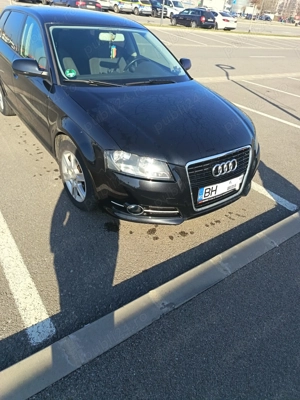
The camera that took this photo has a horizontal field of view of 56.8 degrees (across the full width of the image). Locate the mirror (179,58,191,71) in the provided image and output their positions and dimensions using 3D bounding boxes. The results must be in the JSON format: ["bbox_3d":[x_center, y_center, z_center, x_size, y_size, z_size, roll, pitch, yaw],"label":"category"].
[{"bbox_3d":[0.403,-1.625,3.326,0.235,0.145,0.150,-18,42,-32],"label":"mirror"}]

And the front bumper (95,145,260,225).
[{"bbox_3d":[0.437,-0.202,2.318,1.740,0.530,0.500,-18,42,-32],"label":"front bumper"}]

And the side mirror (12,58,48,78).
[{"bbox_3d":[-1.031,-1.147,2.395,0.255,0.145,0.150,-18,42,-32],"label":"side mirror"}]

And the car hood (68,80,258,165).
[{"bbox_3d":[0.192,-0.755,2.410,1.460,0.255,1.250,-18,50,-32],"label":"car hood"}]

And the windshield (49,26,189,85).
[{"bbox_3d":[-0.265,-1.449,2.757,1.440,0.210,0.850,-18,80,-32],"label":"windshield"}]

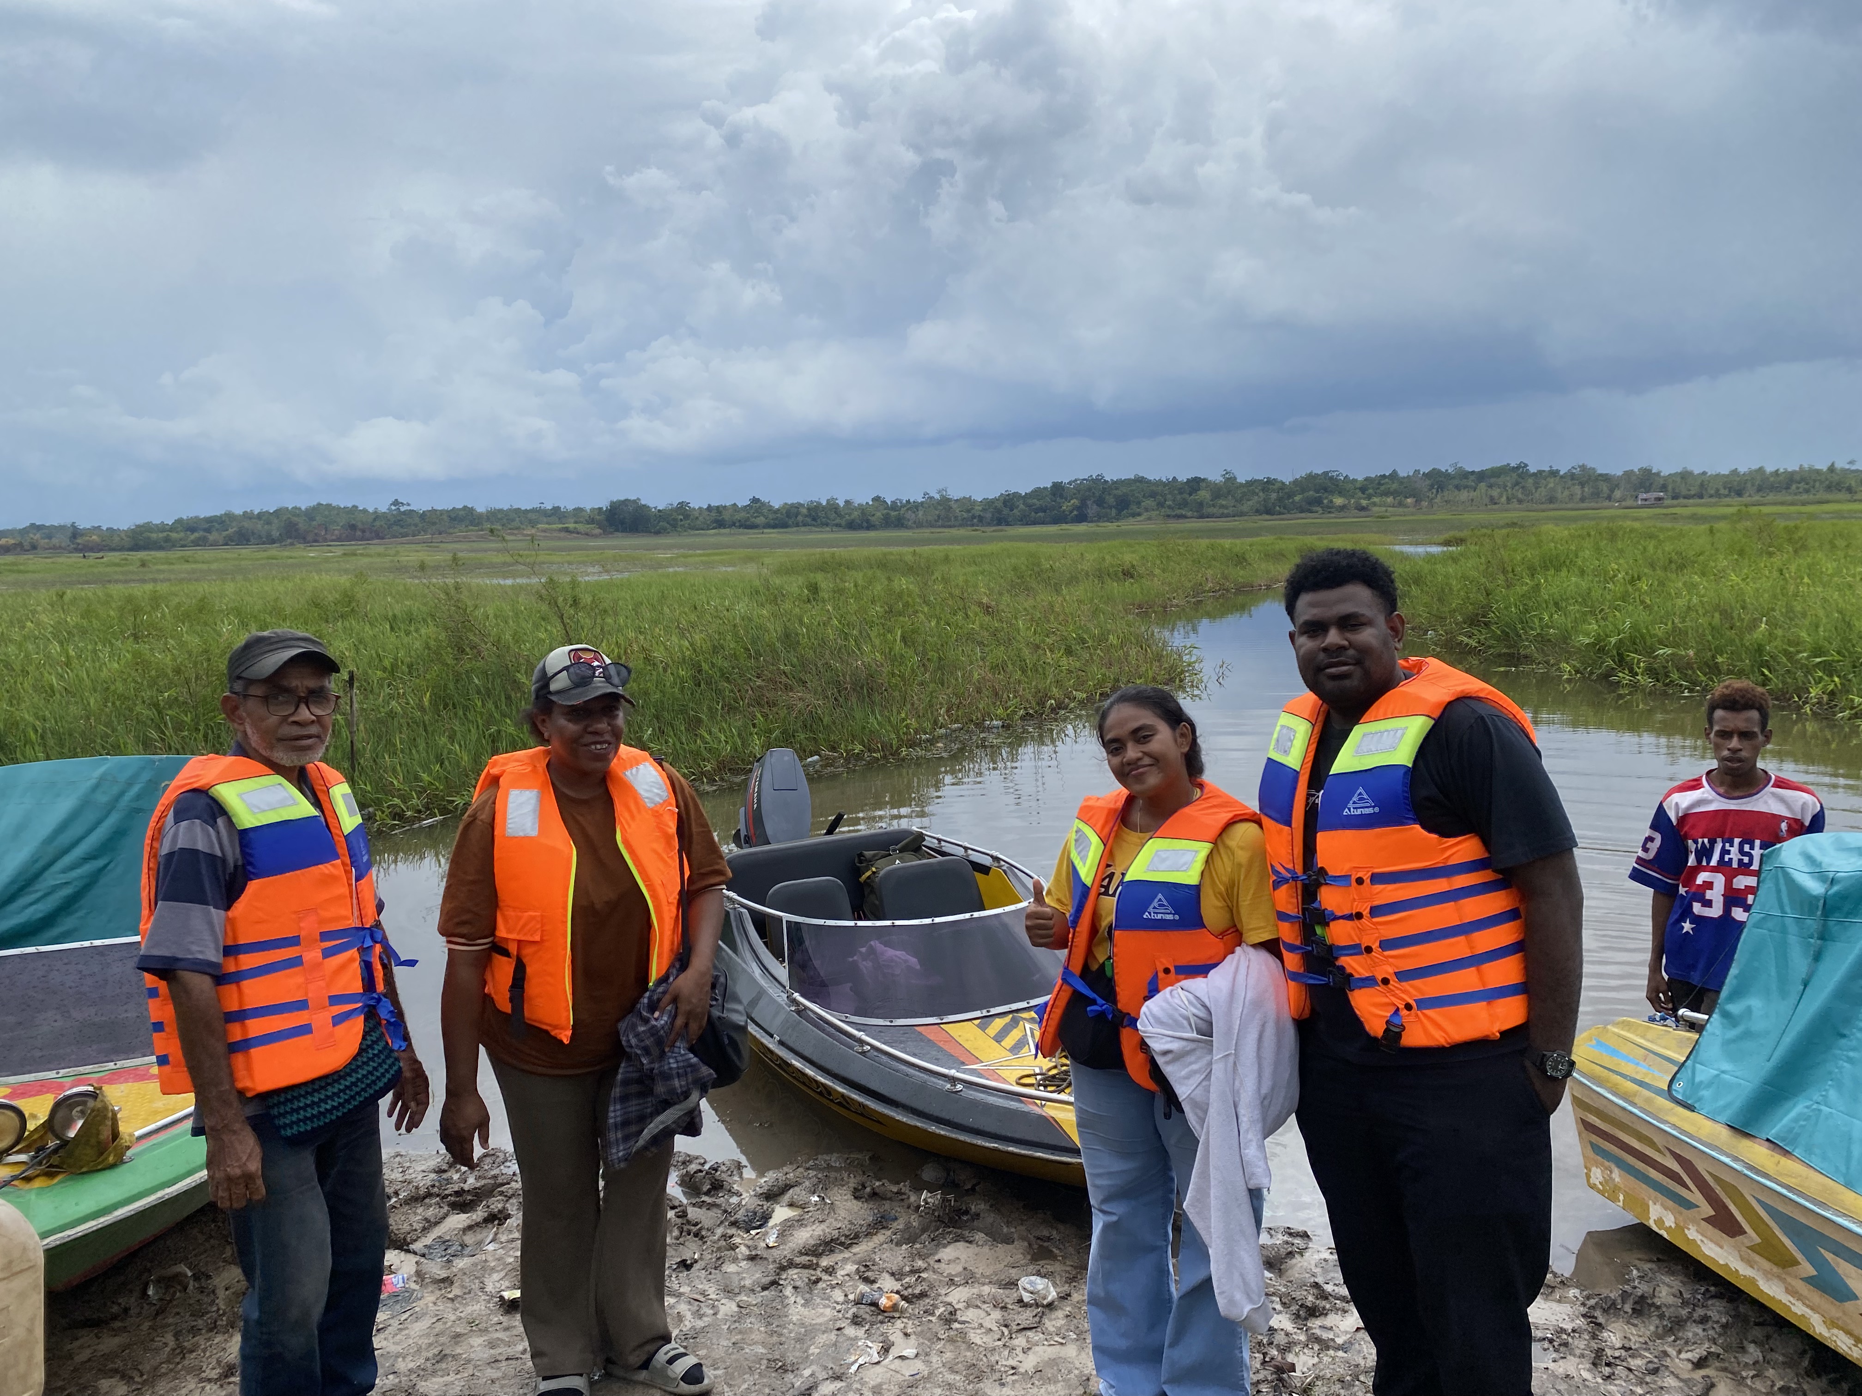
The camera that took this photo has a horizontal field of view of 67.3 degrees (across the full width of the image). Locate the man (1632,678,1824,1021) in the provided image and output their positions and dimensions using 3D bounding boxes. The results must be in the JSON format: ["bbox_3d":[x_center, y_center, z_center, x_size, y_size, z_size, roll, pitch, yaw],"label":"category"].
[{"bbox_3d":[2.438,0.764,4.290,0.540,1.660,0.310,1,8,19],"label":"man"}]

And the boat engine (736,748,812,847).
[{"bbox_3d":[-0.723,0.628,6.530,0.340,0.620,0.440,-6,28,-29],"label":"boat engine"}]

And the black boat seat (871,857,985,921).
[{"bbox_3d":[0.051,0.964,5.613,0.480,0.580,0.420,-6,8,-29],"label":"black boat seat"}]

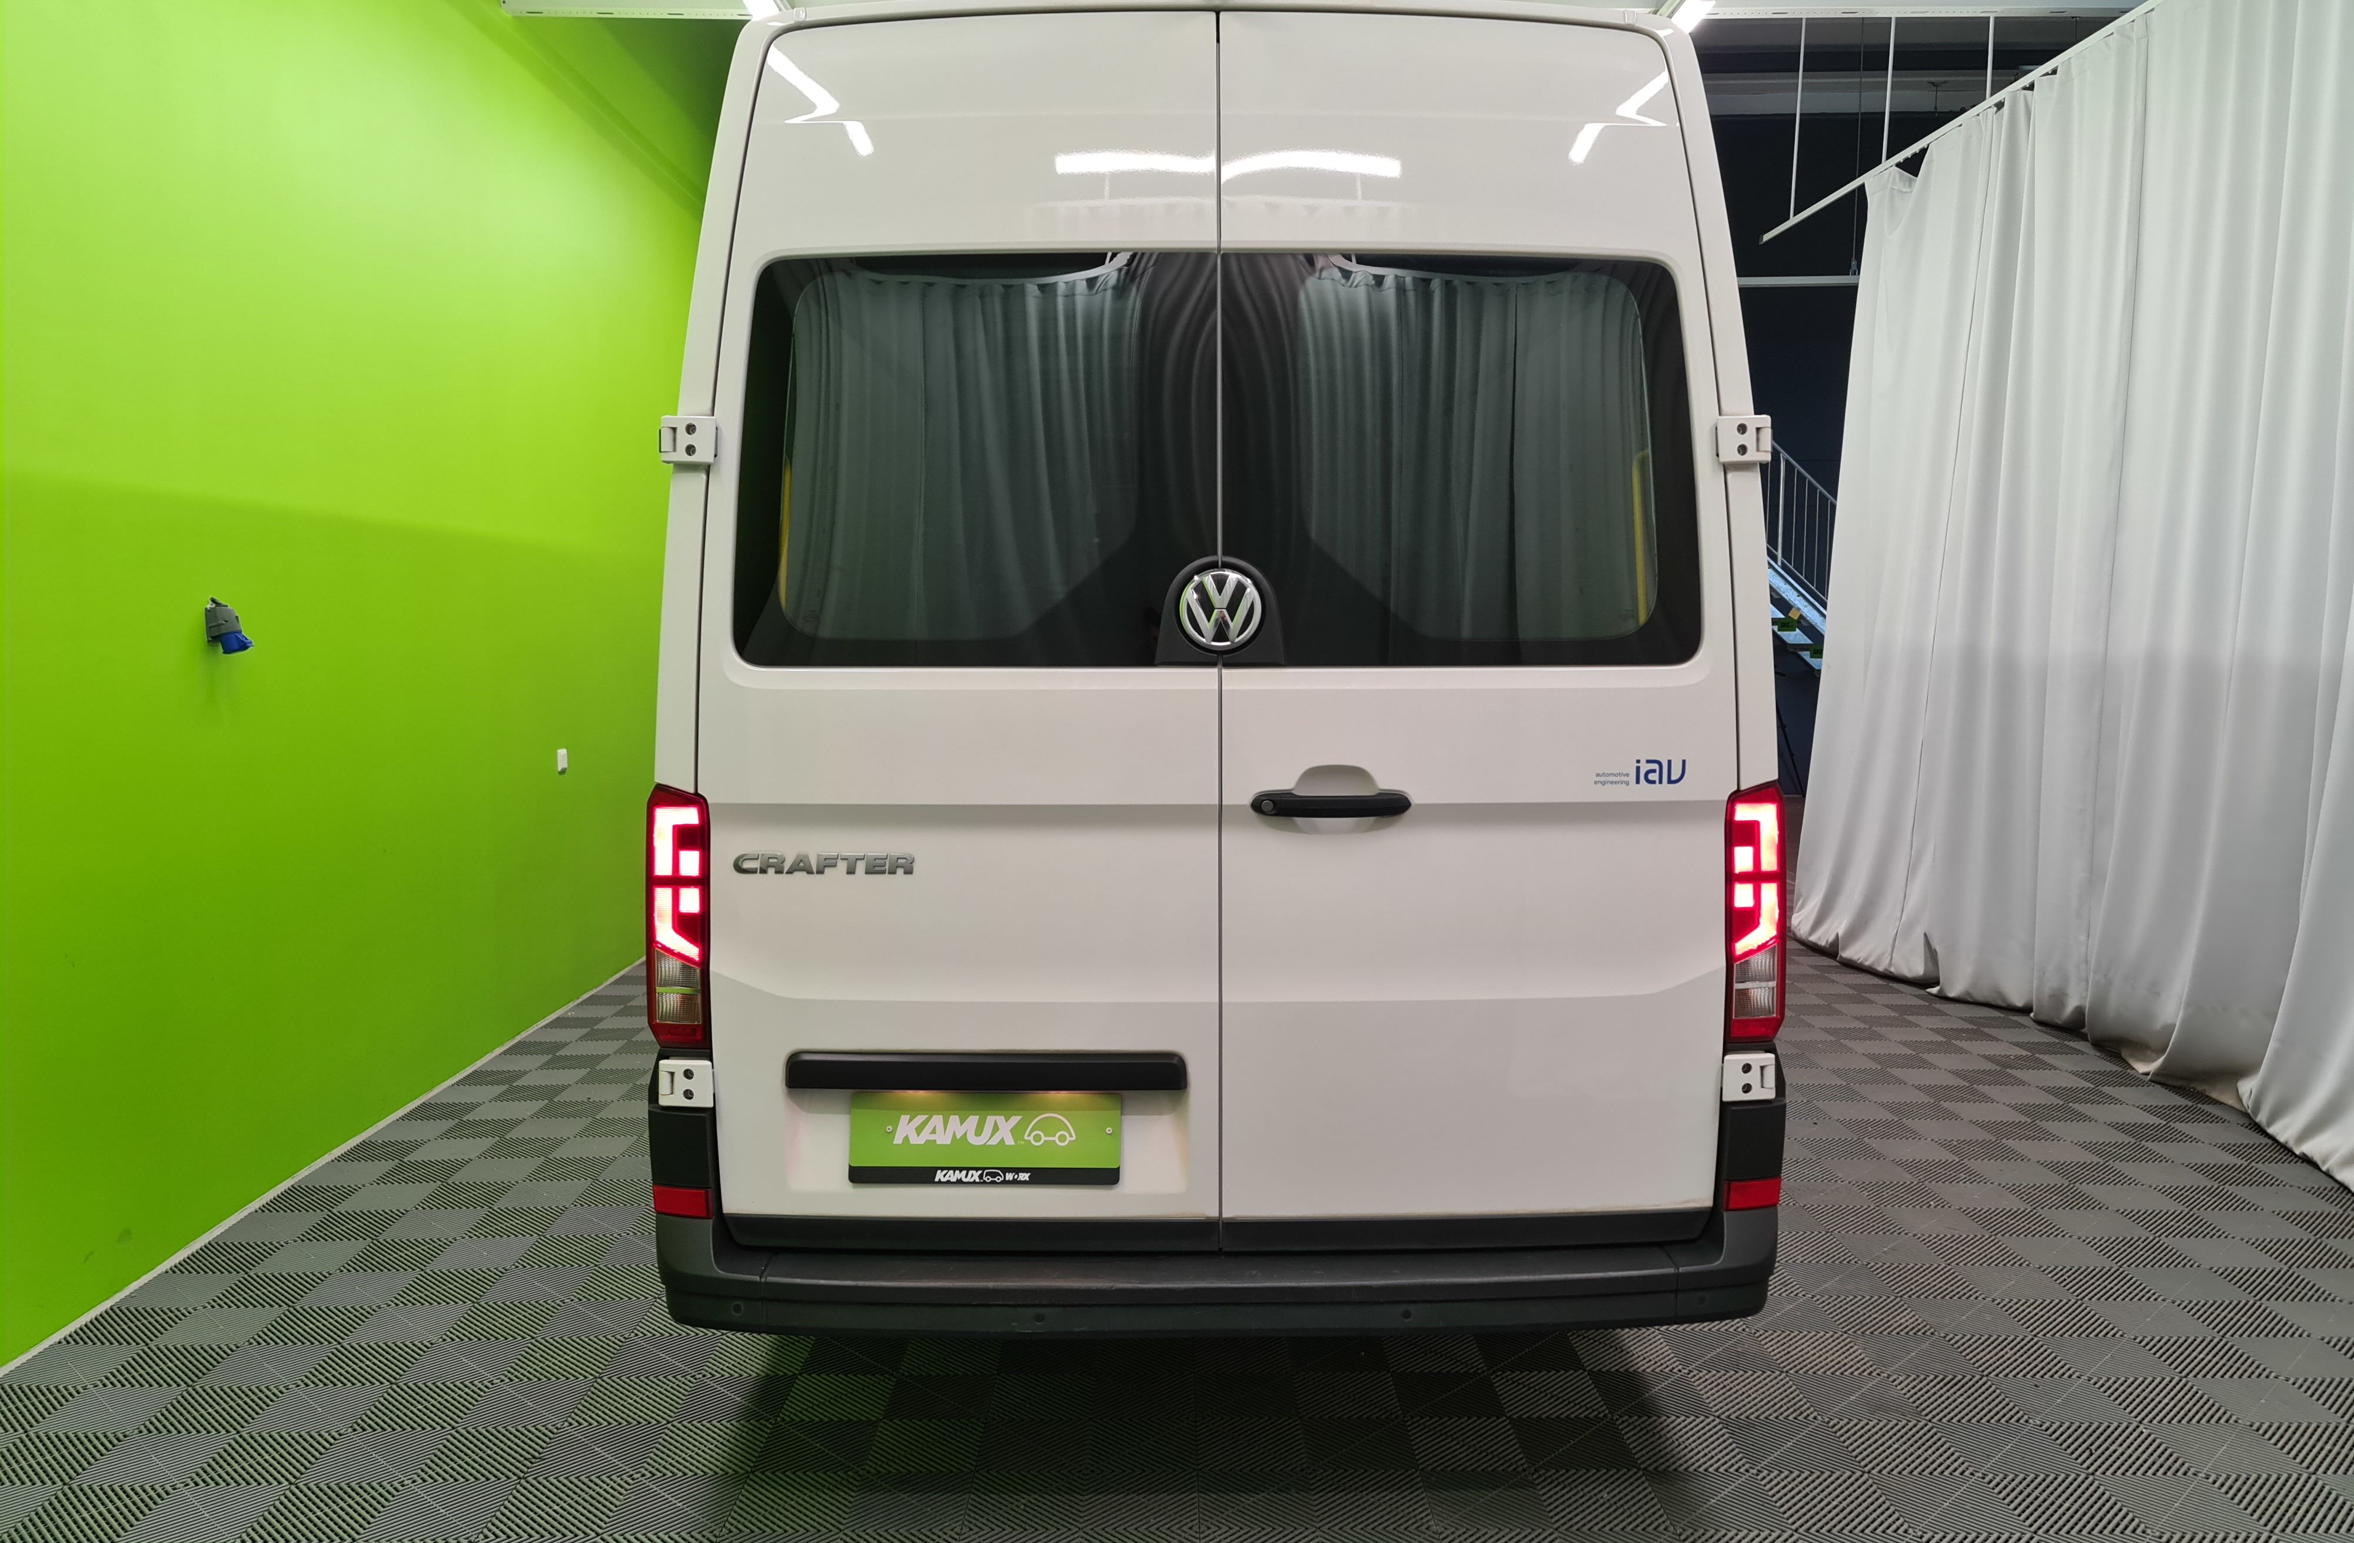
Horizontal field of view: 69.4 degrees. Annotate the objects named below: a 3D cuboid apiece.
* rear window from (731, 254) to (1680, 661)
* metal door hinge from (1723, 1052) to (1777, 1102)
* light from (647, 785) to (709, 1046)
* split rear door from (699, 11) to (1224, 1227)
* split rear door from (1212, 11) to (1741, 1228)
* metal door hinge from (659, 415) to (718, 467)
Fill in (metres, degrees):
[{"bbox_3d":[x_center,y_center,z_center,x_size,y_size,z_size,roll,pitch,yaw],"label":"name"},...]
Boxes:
[{"bbox_3d":[0.064,-0.498,2.734,1.548,0.665,0.100,0,5,0],"label":"rear window"},{"bbox_3d":[0.939,0.508,2.822,0.092,0.082,0.075,0,5,0],"label":"metal door hinge"},{"bbox_3d":[-0.835,0.244,2.864,0.117,0.439,0.150,0,5,0],"label":"light"},{"bbox_3d":[-0.355,-0.220,2.781,0.849,1.992,0.180,0,5,0],"label":"split rear door"},{"bbox_3d":[0.493,-0.220,2.781,0.849,1.992,0.180,0,5,0],"label":"split rear door"},{"bbox_3d":[-0.791,-0.530,2.749,0.093,0.083,0.075,0,5,0],"label":"metal door hinge"}]

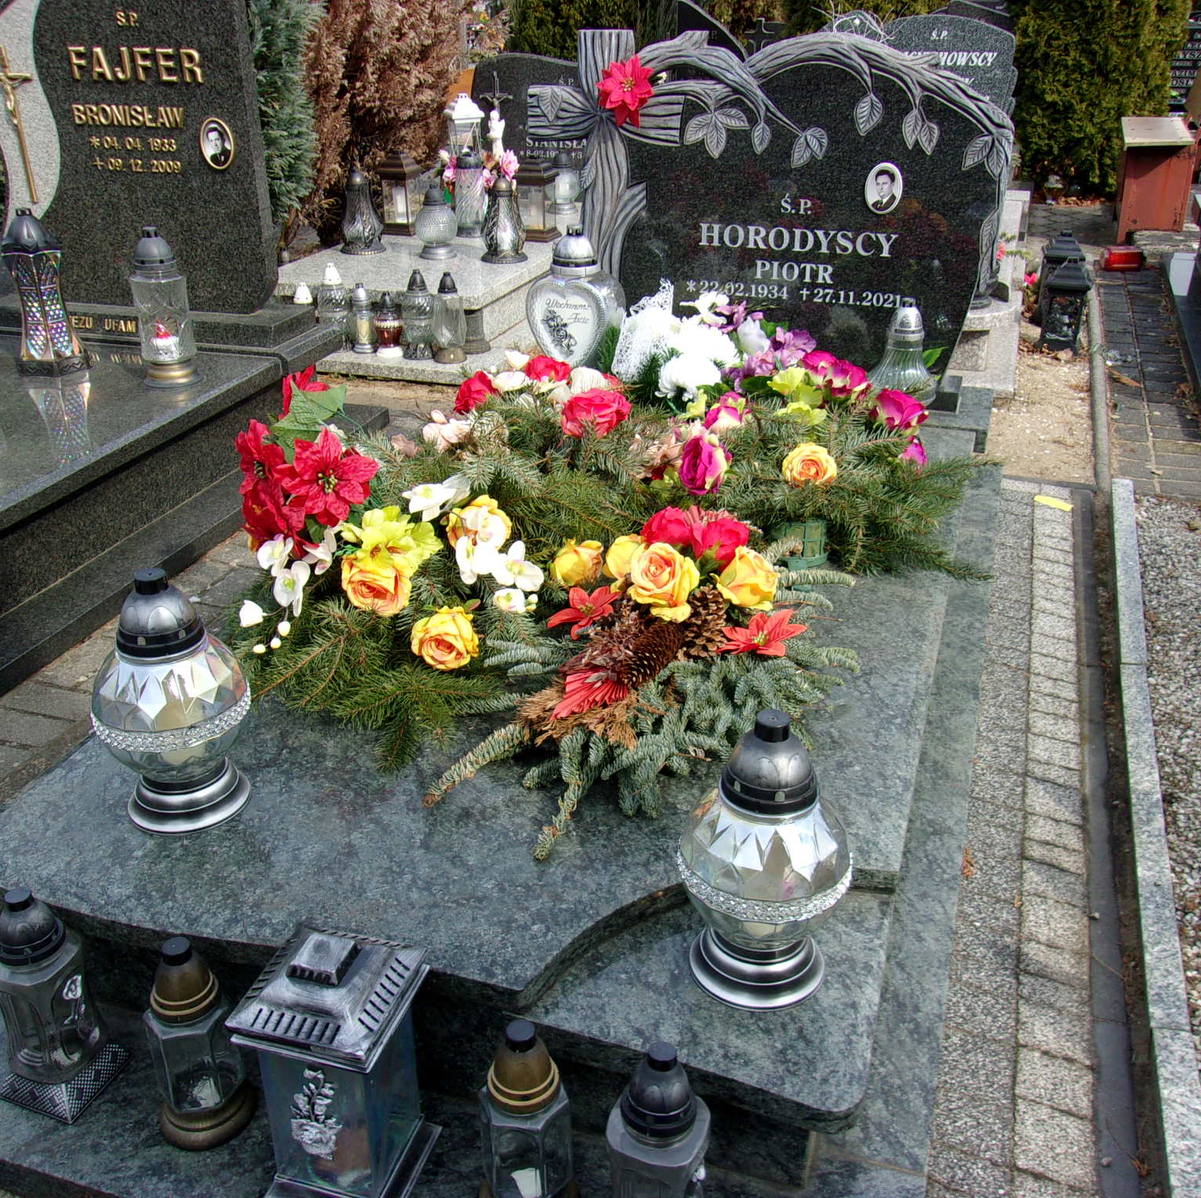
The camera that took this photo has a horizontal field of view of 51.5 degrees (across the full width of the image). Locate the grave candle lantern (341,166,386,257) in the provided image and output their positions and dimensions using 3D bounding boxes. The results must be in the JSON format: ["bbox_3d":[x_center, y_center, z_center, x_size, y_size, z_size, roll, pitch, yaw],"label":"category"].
[{"bbox_3d":[-0.975,-1.591,5.085,0.186,0.340,0.186,0,26,0],"label":"grave candle lantern"}]

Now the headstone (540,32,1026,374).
[{"bbox_3d":[0.409,-1.001,3.196,1.224,0.828,0.102,8,27,16],"label":"headstone"}]

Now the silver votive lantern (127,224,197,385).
[{"bbox_3d":[-1.115,-0.746,3.182,0.155,0.377,0.155,8,28,16],"label":"silver votive lantern"}]

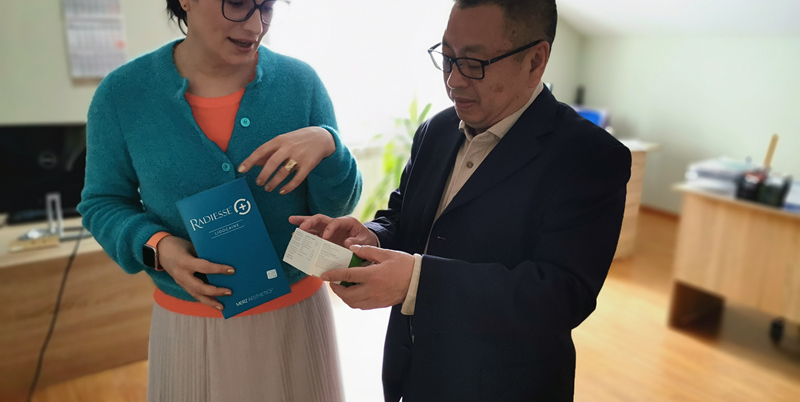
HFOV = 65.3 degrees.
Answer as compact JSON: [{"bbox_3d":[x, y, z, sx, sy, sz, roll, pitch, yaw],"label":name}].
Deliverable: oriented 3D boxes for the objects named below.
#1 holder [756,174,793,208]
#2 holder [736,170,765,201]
[{"bbox_3d":[1.713,-0.048,2.851,0.098,0.120,0.098,-10,18,-34],"label":"holder"},{"bbox_3d":[1.660,-0.069,2.933,0.090,0.120,0.095,-10,18,-34],"label":"holder"}]

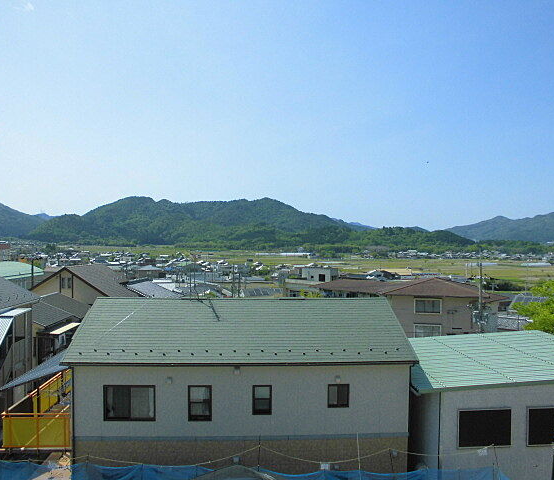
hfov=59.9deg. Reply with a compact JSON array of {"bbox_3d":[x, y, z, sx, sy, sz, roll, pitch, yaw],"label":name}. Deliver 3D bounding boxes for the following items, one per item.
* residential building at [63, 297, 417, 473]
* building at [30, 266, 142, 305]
[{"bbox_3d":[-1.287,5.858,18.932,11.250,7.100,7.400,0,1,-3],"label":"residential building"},{"bbox_3d":[-16.215,5.803,40.782,8.300,7.300,5.600,1,1,11],"label":"building"}]

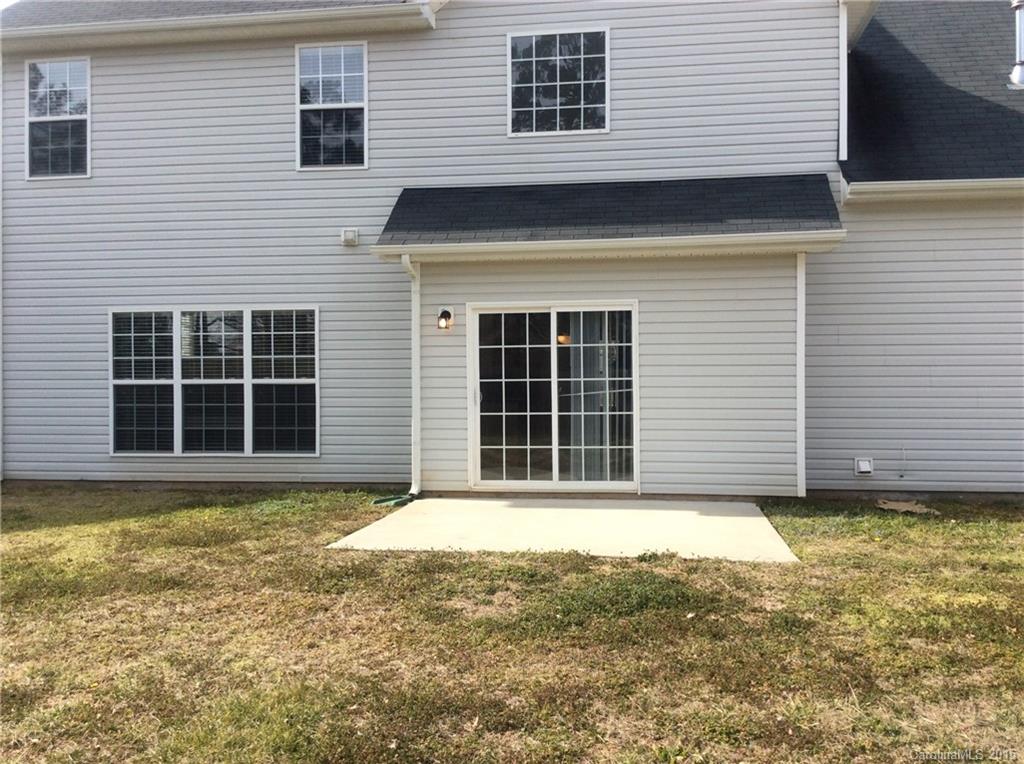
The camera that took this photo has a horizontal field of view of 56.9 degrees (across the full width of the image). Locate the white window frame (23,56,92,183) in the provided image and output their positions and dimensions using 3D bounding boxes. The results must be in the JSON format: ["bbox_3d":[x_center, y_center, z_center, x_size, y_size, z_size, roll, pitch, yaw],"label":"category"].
[{"bbox_3d":[-5.681,-3.294,11.863,0.885,1.523,0.100,0,0,8],"label":"white window frame"}]

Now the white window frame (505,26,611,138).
[{"bbox_3d":[0.542,-3.468,10.980,1.190,1.205,0.100,0,0,8],"label":"white window frame"}]

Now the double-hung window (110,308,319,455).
[{"bbox_3d":[-3.661,0.003,11.604,2.720,1.830,0.100,0,0,8],"label":"double-hung window"}]

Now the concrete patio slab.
[{"bbox_3d":[0.555,1.350,8.665,3.640,0.100,3.060,0,0,8],"label":"concrete patio slab"}]

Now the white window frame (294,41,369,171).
[{"bbox_3d":[-2.159,-3.307,11.364,0.895,1.525,0.100,0,0,8],"label":"white window frame"}]

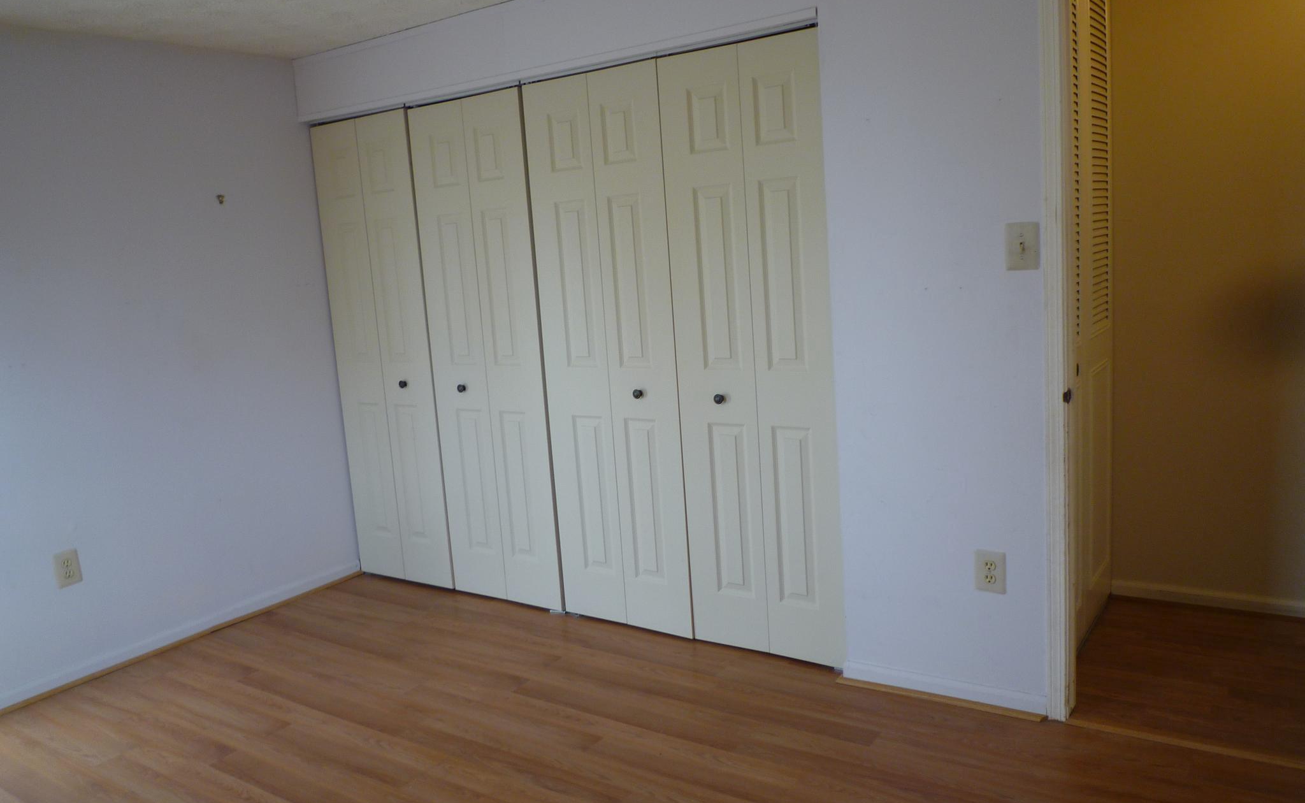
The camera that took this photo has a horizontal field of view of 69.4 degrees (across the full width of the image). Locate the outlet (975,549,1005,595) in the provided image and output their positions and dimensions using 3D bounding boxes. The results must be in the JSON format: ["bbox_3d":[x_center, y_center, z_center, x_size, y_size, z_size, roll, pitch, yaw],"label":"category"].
[{"bbox_3d":[0.973,0.493,2.716,0.083,0.122,0.010,2,10,33],"label":"outlet"}]

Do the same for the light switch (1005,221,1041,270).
[{"bbox_3d":[0.992,-0.414,2.526,0.083,0.125,0.015,2,10,33],"label":"light switch"}]

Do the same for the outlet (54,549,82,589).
[{"bbox_3d":[-2.022,0.580,3.266,0.010,0.122,0.078,2,10,33],"label":"outlet"}]

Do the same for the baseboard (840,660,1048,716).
[{"bbox_3d":[0.866,0.864,2.852,0.615,0.056,0.015,2,10,33],"label":"baseboard"}]

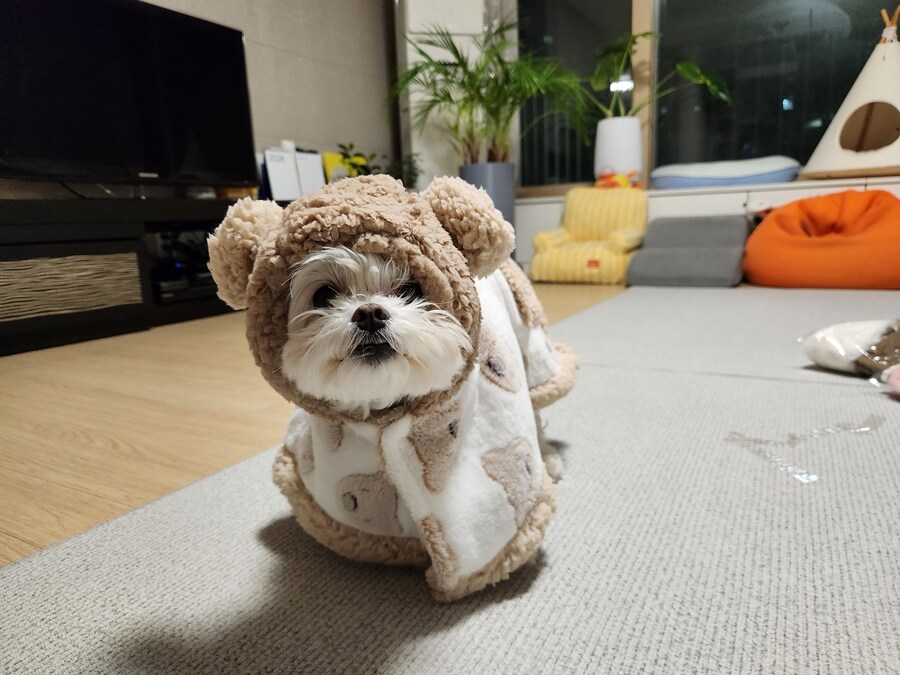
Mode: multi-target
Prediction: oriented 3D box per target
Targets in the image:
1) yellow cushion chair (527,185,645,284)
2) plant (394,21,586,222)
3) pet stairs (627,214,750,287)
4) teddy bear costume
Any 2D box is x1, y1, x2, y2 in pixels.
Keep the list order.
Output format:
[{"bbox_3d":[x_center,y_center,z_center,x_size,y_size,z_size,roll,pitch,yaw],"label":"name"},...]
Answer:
[{"bbox_3d":[0.732,-0.537,3.127,0.525,0.460,0.470,5,13,36],"label":"yellow cushion chair"},{"bbox_3d":[0.245,-1.054,3.459,1.020,1.398,0.880,3,12,30],"label":"plant"},{"bbox_3d":[1.139,-0.414,2.826,0.460,0.287,0.530,3,12,30],"label":"pet stairs"},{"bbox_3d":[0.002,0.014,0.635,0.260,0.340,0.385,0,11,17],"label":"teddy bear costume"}]

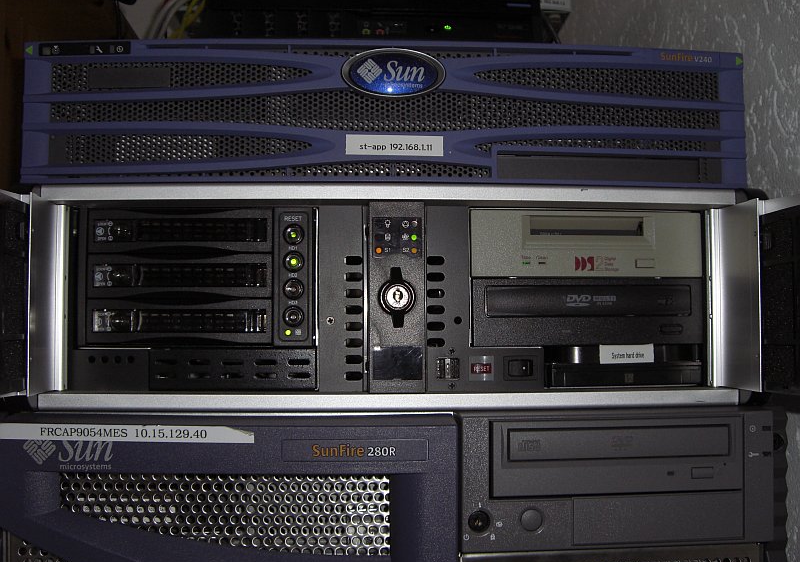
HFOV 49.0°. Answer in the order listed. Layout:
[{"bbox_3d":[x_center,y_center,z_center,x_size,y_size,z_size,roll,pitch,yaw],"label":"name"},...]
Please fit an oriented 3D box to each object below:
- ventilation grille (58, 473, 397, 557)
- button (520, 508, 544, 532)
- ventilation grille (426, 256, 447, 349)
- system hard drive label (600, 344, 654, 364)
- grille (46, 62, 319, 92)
[{"bbox_3d":[-0.096,0.130,0.492,0.182,0.045,0.005,0,-3,-4],"label":"ventilation grille"},{"bbox_3d":[0.074,0.135,0.495,0.013,0.013,0.005,0,-3,-5],"label":"button"},{"bbox_3d":[0.022,0.013,0.540,0.012,0.056,0.004,0,-3,-4],"label":"ventilation grille"},{"bbox_3d":[0.143,0.046,0.553,0.035,0.012,0.001,0,-3,-4],"label":"system hard drive label"},{"bbox_3d":[-0.133,-0.125,0.537,0.158,0.018,0.006,0,-3,-3],"label":"grille"}]

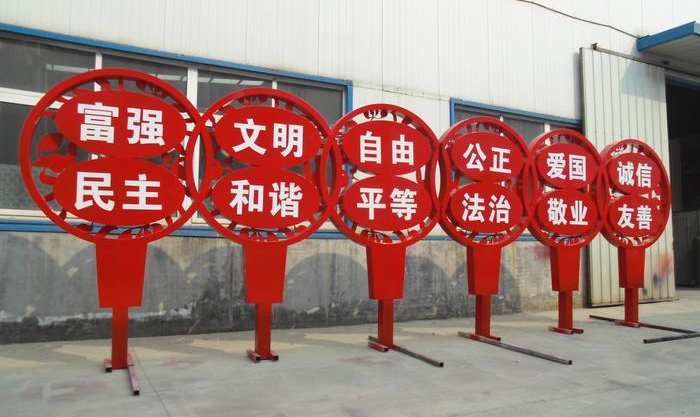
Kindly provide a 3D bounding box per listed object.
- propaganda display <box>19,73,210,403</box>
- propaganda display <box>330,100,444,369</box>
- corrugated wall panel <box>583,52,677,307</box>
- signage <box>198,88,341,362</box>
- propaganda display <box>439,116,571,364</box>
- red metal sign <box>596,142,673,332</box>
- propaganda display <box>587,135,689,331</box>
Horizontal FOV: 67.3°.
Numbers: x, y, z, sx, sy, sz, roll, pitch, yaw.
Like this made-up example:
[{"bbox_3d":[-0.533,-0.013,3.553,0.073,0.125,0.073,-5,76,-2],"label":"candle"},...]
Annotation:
[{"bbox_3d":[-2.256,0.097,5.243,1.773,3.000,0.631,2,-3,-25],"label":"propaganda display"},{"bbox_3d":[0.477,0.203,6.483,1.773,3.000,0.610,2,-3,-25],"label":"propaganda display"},{"bbox_3d":[5.646,-0.543,10.575,2.461,4.953,0.130,2,-3,-25],"label":"corrugated wall panel"},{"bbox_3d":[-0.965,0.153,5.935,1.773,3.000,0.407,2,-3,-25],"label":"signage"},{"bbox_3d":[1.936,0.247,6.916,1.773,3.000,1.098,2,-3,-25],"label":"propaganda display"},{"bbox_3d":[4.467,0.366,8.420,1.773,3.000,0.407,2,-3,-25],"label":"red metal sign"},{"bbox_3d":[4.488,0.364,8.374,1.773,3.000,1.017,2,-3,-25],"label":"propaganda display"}]

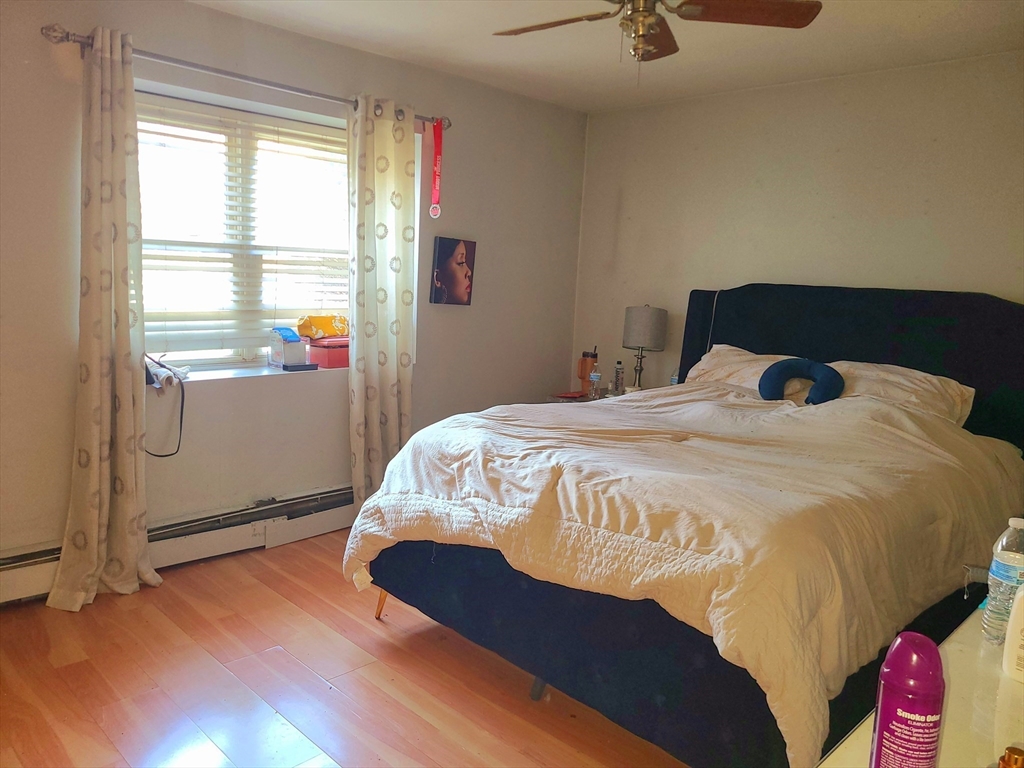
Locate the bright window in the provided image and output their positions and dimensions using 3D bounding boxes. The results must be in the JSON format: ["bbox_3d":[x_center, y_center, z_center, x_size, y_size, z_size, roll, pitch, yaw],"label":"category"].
[{"bbox_3d":[-1.275,-0.685,3.742,0.100,1.200,1.500,11,12,44],"label":"bright window"}]

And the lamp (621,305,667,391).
[{"bbox_3d":[0.765,-0.187,4.522,0.250,0.553,0.250,3,8,0],"label":"lamp"}]

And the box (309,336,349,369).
[{"bbox_3d":[-0.913,-0.169,4.022,0.175,0.145,0.220,11,12,44],"label":"box"}]

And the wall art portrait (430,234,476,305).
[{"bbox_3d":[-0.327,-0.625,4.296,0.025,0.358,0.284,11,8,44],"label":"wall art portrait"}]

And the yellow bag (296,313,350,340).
[{"bbox_3d":[-0.966,-0.297,3.990,0.125,0.115,0.235,9,10,36],"label":"yellow bag"}]

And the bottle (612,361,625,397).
[{"bbox_3d":[0.647,-0.032,4.598,0.064,0.215,0.064,11,12,44],"label":"bottle"}]

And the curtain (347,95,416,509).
[{"bbox_3d":[-0.668,-0.335,3.877,0.135,2.105,0.370,11,12,44],"label":"curtain"}]

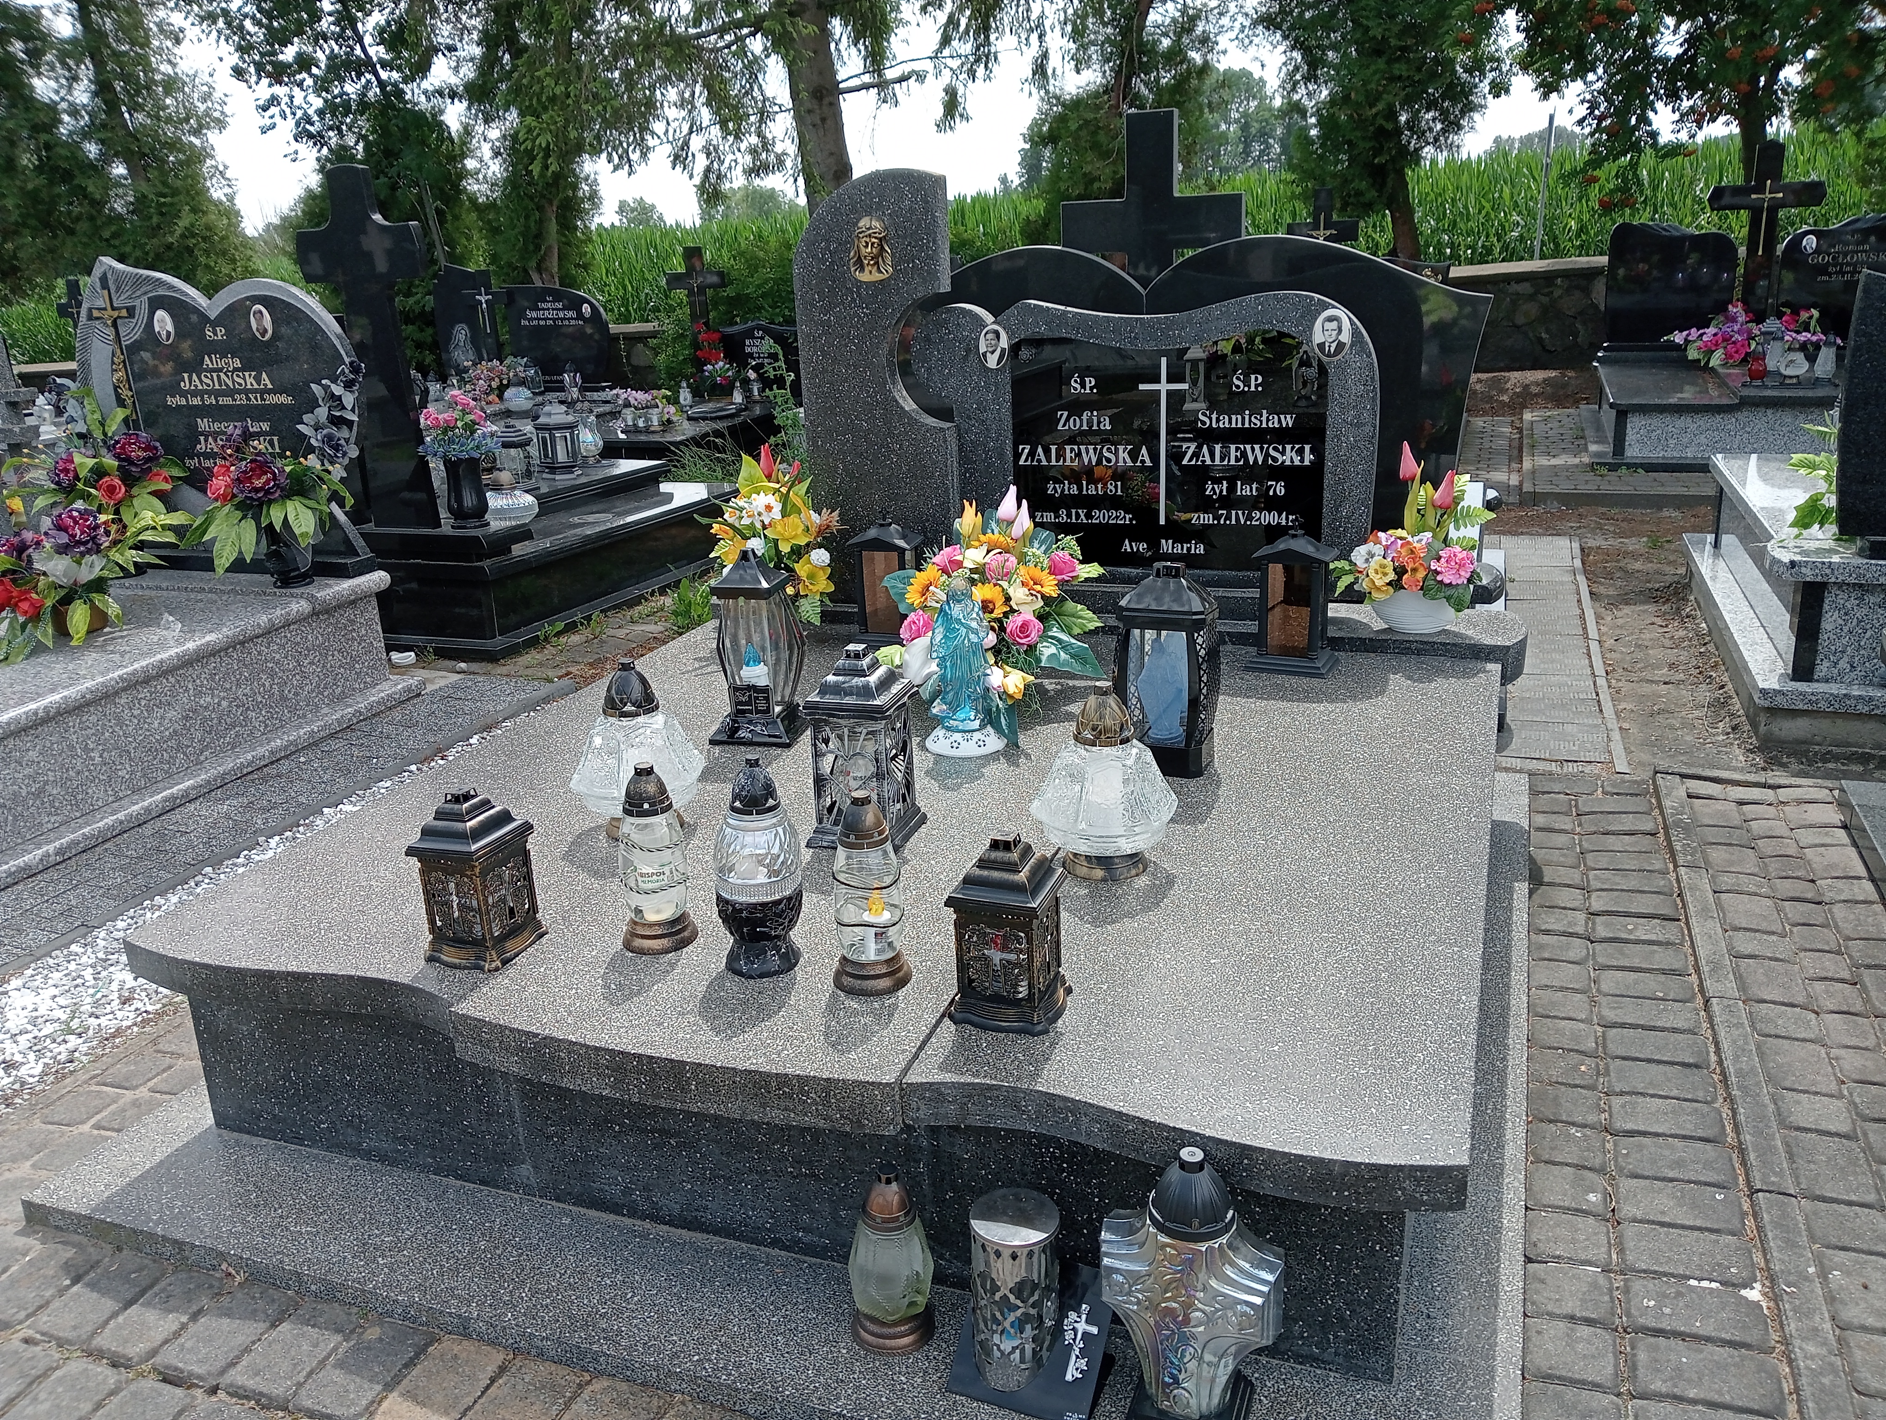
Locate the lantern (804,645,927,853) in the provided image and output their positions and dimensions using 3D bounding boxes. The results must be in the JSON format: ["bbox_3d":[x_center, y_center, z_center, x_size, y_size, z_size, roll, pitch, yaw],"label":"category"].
[{"bbox_3d":[-0.128,0.050,2.469,0.152,0.321,0.157,5,19,19],"label":"lantern"}]

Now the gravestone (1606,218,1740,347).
[{"bbox_3d":[4.441,-2.599,9.322,0.741,0.718,0.090,3,19,16],"label":"gravestone"}]

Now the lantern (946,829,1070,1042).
[{"bbox_3d":[0.080,0.268,1.927,0.127,0.235,0.127,5,19,19],"label":"lantern"}]

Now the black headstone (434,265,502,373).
[{"bbox_3d":[-2.696,-2.218,8.796,0.436,0.662,0.098,5,19,19],"label":"black headstone"}]

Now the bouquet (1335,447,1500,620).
[{"bbox_3d":[1.044,-0.383,3.393,0.338,0.409,0.274,5,19,19],"label":"bouquet"}]

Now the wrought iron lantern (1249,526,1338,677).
[{"bbox_3d":[0.825,-0.269,3.572,0.186,0.332,0.172,7,20,24],"label":"wrought iron lantern"}]

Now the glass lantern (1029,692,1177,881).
[{"bbox_3d":[0.270,0.114,2.526,0.240,0.306,0.240,5,20,20],"label":"glass lantern"}]

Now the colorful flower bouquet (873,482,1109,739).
[{"bbox_3d":[0.105,-0.222,3.058,0.431,0.451,0.353,5,19,19],"label":"colorful flower bouquet"}]

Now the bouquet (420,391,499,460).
[{"bbox_3d":[-1.704,-1.002,5.380,0.280,0.255,0.260,-2,18,1],"label":"bouquet"}]

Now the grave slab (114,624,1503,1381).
[{"bbox_3d":[-0.003,0.290,3.015,2.020,0.322,2.090,5,20,20],"label":"grave slab"}]

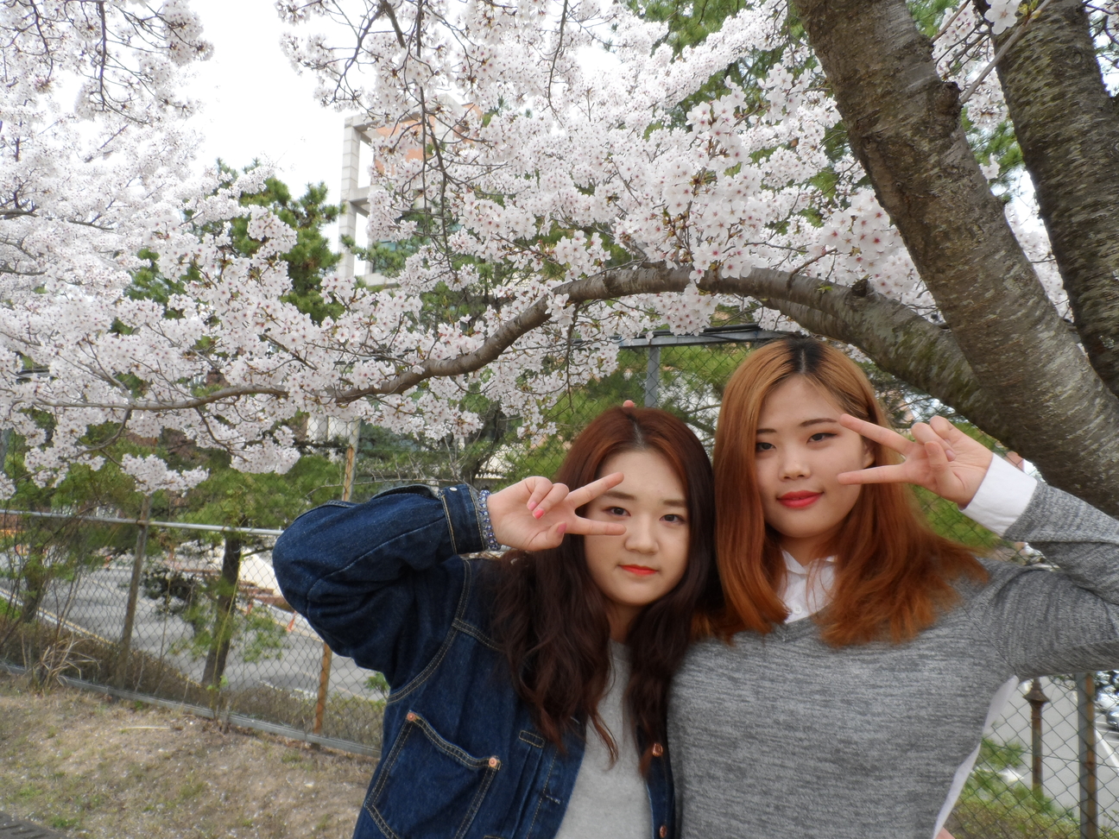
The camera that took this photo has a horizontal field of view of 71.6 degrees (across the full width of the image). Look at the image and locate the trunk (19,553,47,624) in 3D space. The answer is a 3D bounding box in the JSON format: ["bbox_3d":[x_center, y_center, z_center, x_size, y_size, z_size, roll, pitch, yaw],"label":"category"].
[{"bbox_3d":[-4.487,1.445,6.612,0.127,0.598,0.127,2,-4,27],"label":"trunk"}]

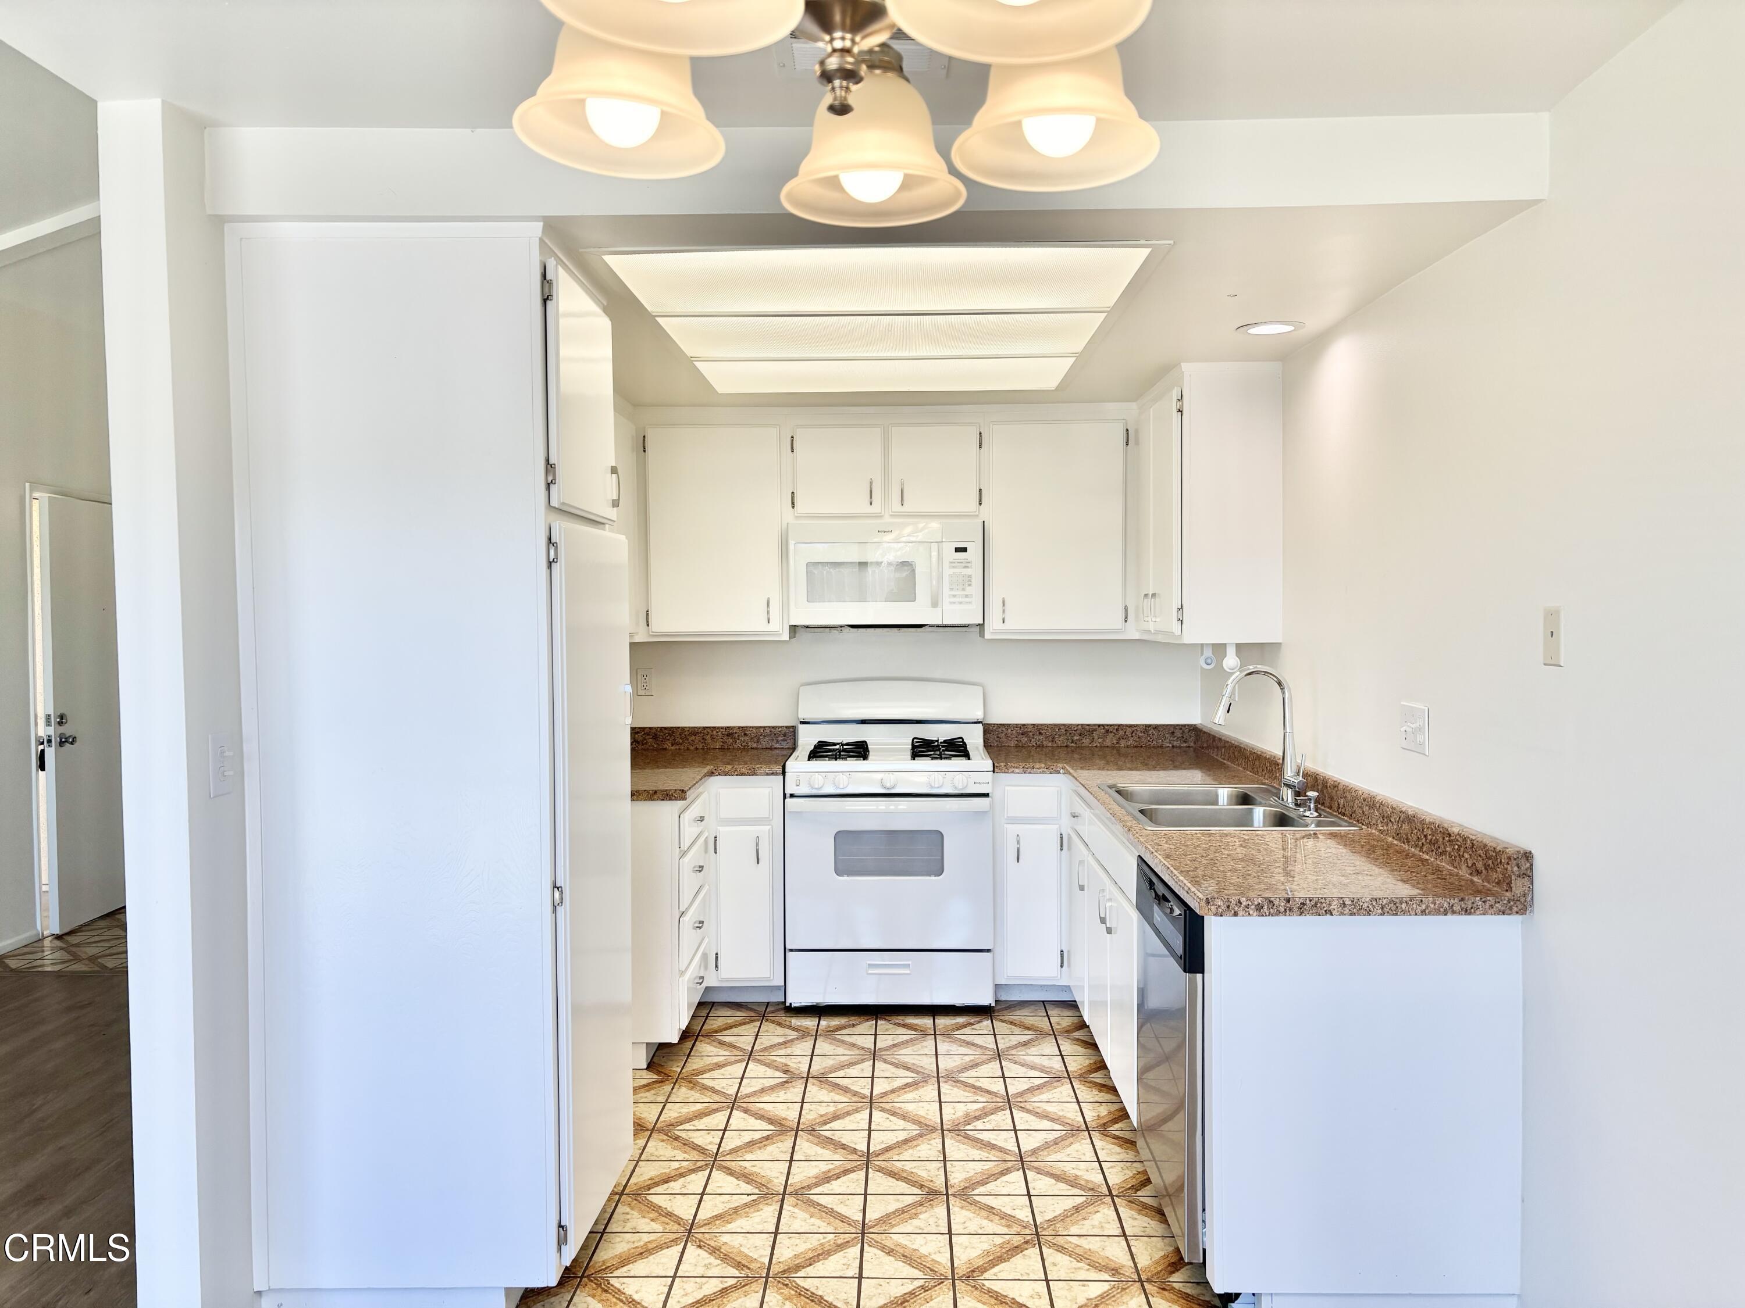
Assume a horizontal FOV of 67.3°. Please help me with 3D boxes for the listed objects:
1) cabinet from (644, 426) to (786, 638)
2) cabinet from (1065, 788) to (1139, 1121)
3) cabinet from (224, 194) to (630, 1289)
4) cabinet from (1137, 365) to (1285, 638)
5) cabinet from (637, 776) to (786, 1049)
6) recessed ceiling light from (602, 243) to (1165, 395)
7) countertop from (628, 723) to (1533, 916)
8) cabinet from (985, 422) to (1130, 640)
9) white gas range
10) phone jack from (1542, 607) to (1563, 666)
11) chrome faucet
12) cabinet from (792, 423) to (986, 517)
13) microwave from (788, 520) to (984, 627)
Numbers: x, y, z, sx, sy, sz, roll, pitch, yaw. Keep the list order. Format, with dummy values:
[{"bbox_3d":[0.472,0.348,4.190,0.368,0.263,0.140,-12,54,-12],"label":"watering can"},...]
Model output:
[{"bbox_3d":[-0.609,-0.484,5.267,0.570,0.850,0.330,0,2,1],"label":"cabinet"},{"bbox_3d":[1.026,0.899,4.141,0.619,0.867,1.418,0,2,1],"label":"cabinet"},{"bbox_3d":[-0.947,0.236,2.947,0.655,2.222,0.570,0,2,1],"label":"cabinet"},{"bbox_3d":[1.165,-0.500,4.670,0.340,0.906,0.880,0,2,1],"label":"cabinet"},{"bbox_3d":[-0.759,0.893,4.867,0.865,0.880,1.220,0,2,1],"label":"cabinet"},{"bbox_3d":[0.028,-0.934,3.784,1.260,0.050,1.900,0,2,1],"label":"recessed ceiling light"},{"bbox_3d":[0.064,0.414,4.039,2.558,0.129,2.821,0,2,1],"label":"countertop"},{"bbox_3d":[0.724,-0.491,5.236,0.562,0.855,0.330,0,2,1],"label":"cabinet"},{"bbox_3d":[0.068,0.719,5.096,0.760,1.197,0.709,0,2,1],"label":"white gas range"},{"bbox_3d":[1.284,-0.033,2.474,0.010,0.115,0.072,0,2,1],"label":"phone jack"},{"bbox_3d":[1.123,0.239,3.796,0.257,0.409,0.198,0,2,1],"label":"chrome faucet"},{"bbox_3d":[0.058,-0.724,5.244,0.750,0.387,0.330,0,2,1],"label":"cabinet"},{"bbox_3d":[0.057,-0.316,5.235,0.757,0.416,0.375,0,2,1],"label":"microwave"}]

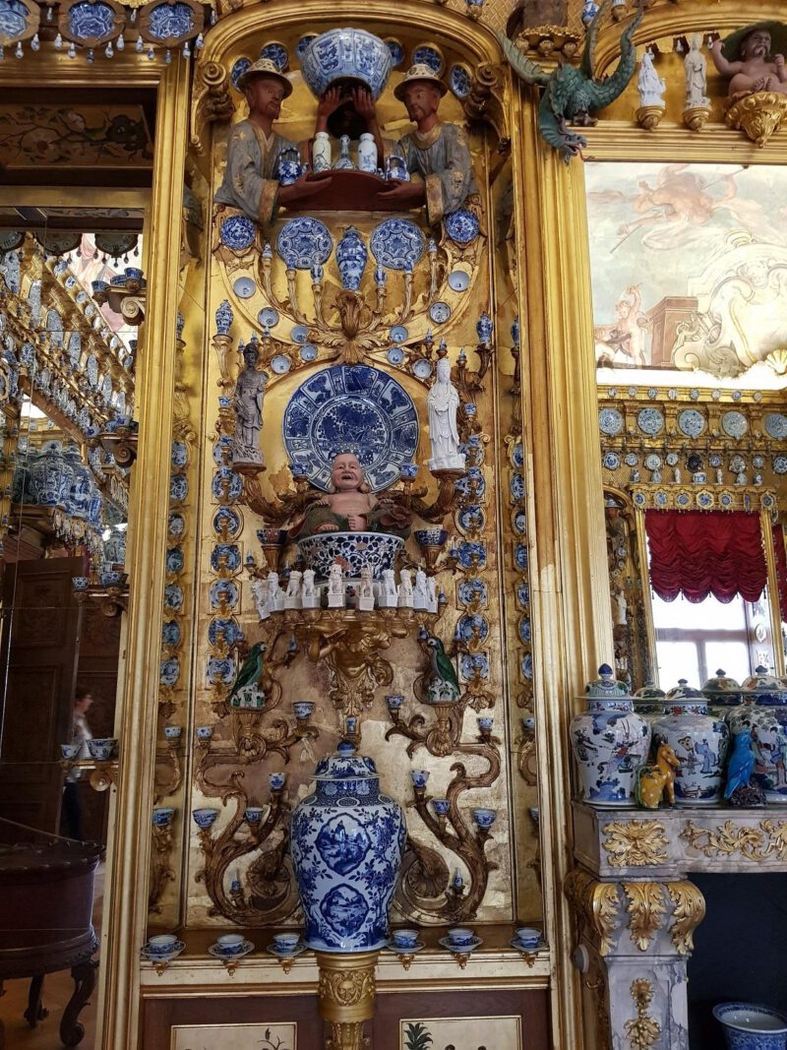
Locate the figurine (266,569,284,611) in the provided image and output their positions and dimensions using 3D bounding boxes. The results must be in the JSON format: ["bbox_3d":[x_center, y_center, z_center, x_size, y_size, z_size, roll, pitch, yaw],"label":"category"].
[{"bbox_3d":[-0.359,0.203,2.427,0.033,0.122,0.043,-8,-14,32],"label":"figurine"}]

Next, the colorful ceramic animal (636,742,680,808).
[{"bbox_3d":[0.746,0.706,2.228,0.112,0.176,0.075,-2,-11,5],"label":"colorful ceramic animal"}]

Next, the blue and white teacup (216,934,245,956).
[{"bbox_3d":[-0.460,1.191,2.232,0.077,0.042,0.077,0,-12,-2],"label":"blue and white teacup"}]

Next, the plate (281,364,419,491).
[{"bbox_3d":[-0.147,-0.339,2.815,0.480,0.480,0.065,0,-11,-2],"label":"plate"}]

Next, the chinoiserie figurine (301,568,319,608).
[{"bbox_3d":[-0.254,0.198,2.439,0.040,0.115,0.048,-6,-12,25],"label":"chinoiserie figurine"}]

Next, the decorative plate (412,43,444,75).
[{"bbox_3d":[0.137,-1.817,3.087,0.110,0.110,0.020,-4,27,16],"label":"decorative plate"}]

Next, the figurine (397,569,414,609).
[{"bbox_3d":[0.041,0.214,2.653,0.042,0.128,0.050,10,-15,-43],"label":"figurine"}]

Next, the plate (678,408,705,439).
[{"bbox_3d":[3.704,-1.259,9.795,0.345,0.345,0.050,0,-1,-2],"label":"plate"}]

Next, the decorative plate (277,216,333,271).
[{"bbox_3d":[-0.312,-0.999,2.798,0.193,0.193,0.030,0,-5,-2],"label":"decorative plate"}]

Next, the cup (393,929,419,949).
[{"bbox_3d":[0.036,1.232,2.339,0.078,0.042,0.078,0,-11,0],"label":"cup"}]

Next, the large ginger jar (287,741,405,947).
[{"bbox_3d":[-0.125,0.859,2.171,0.316,0.530,0.316,0,-11,-2],"label":"large ginger jar"}]

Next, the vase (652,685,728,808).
[{"bbox_3d":[0.902,0.658,2.427,0.236,0.355,0.236,0,-11,-2],"label":"vase"}]

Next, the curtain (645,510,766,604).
[{"bbox_3d":[3.640,0.376,9.200,1.290,1.090,0.150,0,-11,-2],"label":"curtain"}]

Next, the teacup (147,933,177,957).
[{"bbox_3d":[-0.651,1.185,2.220,0.081,0.042,0.081,0,-12,-2],"label":"teacup"}]

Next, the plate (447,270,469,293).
[{"bbox_3d":[0.234,-0.866,2.805,0.078,0.078,0.022,0,-5,-2],"label":"plate"}]

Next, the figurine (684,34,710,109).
[{"bbox_3d":[1.105,-1.666,2.884,0.085,0.305,0.075,-4,-12,17],"label":"figurine"}]

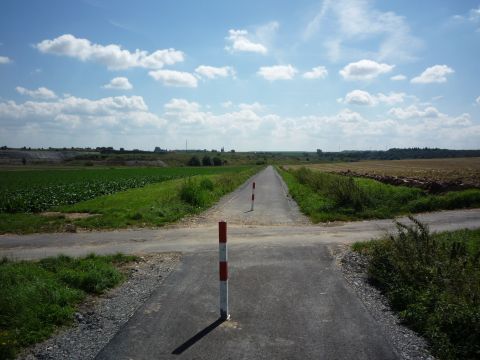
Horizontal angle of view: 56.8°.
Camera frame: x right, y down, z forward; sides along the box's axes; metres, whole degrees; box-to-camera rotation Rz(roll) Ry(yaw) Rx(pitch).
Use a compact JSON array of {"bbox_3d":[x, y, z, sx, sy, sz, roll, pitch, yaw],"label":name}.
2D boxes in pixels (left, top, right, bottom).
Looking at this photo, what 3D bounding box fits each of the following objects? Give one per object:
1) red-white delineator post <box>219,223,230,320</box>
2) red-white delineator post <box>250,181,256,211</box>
[{"bbox_3d":[-0.165,0.917,4.487,0.077,1.000,0.077,-1,2,0],"label":"red-white delineator post"},{"bbox_3d":[0.467,0.585,15.336,0.077,1.000,0.077,4,2,0],"label":"red-white delineator post"}]

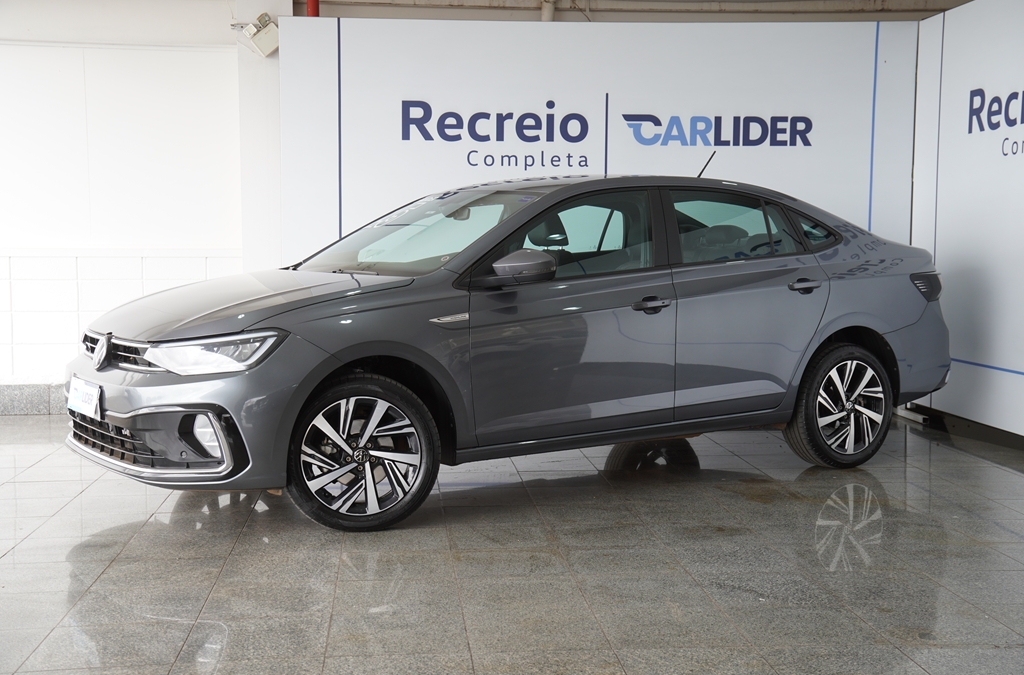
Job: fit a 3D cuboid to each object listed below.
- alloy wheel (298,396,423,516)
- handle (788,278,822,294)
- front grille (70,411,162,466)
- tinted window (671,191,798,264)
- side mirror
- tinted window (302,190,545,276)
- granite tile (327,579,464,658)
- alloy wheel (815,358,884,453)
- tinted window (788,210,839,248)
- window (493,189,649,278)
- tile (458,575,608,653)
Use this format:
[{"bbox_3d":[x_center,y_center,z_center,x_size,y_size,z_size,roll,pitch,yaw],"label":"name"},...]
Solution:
[{"bbox_3d":[-0.584,0.450,5.011,0.462,0.462,0.180,0,4,-2],"label":"alloy wheel"},{"bbox_3d":[1.397,-0.240,6.080,0.210,0.065,0.050,-3,5,-33],"label":"handle"},{"bbox_3d":[-1.678,0.385,5.204,0.170,0.165,1.050,-3,5,-33],"label":"front grille"},{"bbox_3d":[1.050,-0.516,6.029,0.715,0.359,0.040,-2,-18,-34],"label":"tinted window"},{"bbox_3d":[0.020,-0.289,5.208,0.220,0.155,0.230,-3,5,-32],"label":"side mirror"},{"bbox_3d":[-0.469,-0.487,5.909,0.820,0.080,1.340,-34,21,-26],"label":"tinted window"},{"bbox_3d":[-0.348,0.851,3.909,0.397,0.014,0.794,0,4,-5],"label":"granite tile"},{"bbox_3d":[1.630,0.338,6.408,0.462,0.462,0.180,-3,5,-32],"label":"alloy wheel"},{"bbox_3d":[1.489,-0.540,6.316,0.281,0.214,0.030,-1,-20,-36],"label":"tinted window"},{"bbox_3d":[0.270,-0.457,5.541,0.840,0.385,0.060,-3,-13,-32],"label":"window"},{"bbox_3d":[0.048,0.847,3.963,0.401,0.014,0.828,0,4,-5],"label":"tile"}]

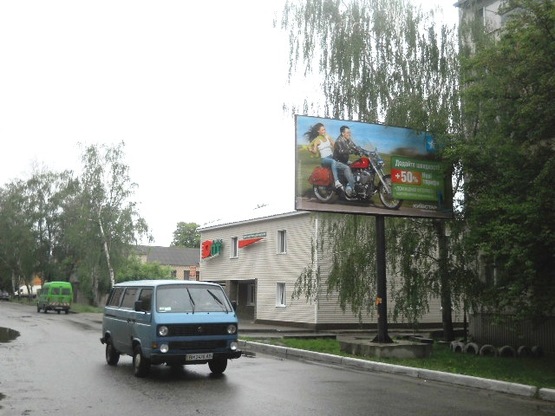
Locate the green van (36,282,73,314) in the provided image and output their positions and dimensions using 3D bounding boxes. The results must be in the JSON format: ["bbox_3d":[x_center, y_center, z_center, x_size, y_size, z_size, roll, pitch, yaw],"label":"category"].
[{"bbox_3d":[-18.406,7.397,54.300,1.900,2.500,5.200,4,-8,-29],"label":"green van"}]

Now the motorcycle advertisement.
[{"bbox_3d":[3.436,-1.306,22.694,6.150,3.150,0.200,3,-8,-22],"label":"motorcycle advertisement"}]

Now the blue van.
[{"bbox_3d":[-2.438,2.531,14.317,1.850,1.950,4.570,4,-8,-26],"label":"blue van"}]

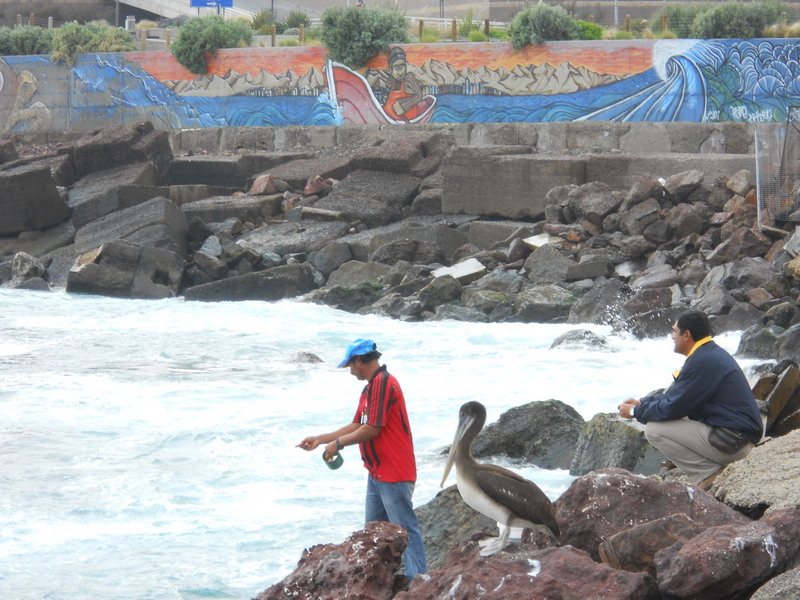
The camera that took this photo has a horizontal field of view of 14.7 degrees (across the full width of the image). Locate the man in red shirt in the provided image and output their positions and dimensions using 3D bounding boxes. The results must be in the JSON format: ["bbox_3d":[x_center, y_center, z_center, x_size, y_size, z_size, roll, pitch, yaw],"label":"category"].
[{"bbox_3d":[-0.259,1.085,20.800,0.840,1.660,0.520,0,2,-10],"label":"man in red shirt"}]

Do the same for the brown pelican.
[{"bbox_3d":[0.513,0.911,15.800,0.600,0.790,0.280,-1,2,-13],"label":"brown pelican"}]

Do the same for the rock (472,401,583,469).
[{"bbox_3d":[1.108,1.216,28.000,1.120,0.660,0.900,0,2,0],"label":"rock"}]

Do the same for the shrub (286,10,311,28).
[{"bbox_3d":[-3.179,-8.739,97.000,0.752,0.626,0.700,0,2,0],"label":"shrub"}]

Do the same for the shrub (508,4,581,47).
[{"bbox_3d":[4.433,-8.421,95.000,2.200,1.280,1.600,0,2,0],"label":"shrub"}]

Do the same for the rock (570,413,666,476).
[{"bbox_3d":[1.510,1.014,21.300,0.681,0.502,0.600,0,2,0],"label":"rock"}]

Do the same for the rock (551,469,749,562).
[{"bbox_3d":[1.462,1.258,18.000,1.180,0.581,0.850,0,2,0],"label":"rock"}]

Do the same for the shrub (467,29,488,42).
[{"bbox_3d":[2.321,-7.758,91.000,0.588,0.411,0.550,0,2,0],"label":"shrub"}]

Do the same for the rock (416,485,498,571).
[{"bbox_3d":[0.366,1.525,20.400,0.626,0.619,0.600,0,2,0],"label":"rock"}]

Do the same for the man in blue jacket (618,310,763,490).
[{"bbox_3d":[1.604,0.560,17.100,0.760,1.000,0.580,1,2,13],"label":"man in blue jacket"}]

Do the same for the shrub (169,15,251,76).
[{"bbox_3d":[-5.935,-8.044,97.500,2.550,1.850,2.000,0,2,0],"label":"shrub"}]

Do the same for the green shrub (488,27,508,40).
[{"bbox_3d":[2.940,-7.845,91.500,0.680,0.443,0.550,0,2,0],"label":"green shrub"}]

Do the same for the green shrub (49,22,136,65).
[{"bbox_3d":[-9.781,-8.190,98.500,2.600,1.350,1.700,0,2,0],"label":"green shrub"}]

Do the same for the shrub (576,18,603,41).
[{"bbox_3d":[5.509,-7.905,90.500,0.847,0.643,0.800,0,2,0],"label":"shrub"}]

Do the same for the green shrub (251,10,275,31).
[{"bbox_3d":[-4.307,-8.723,97.000,0.783,0.658,0.700,0,2,0],"label":"green shrub"}]

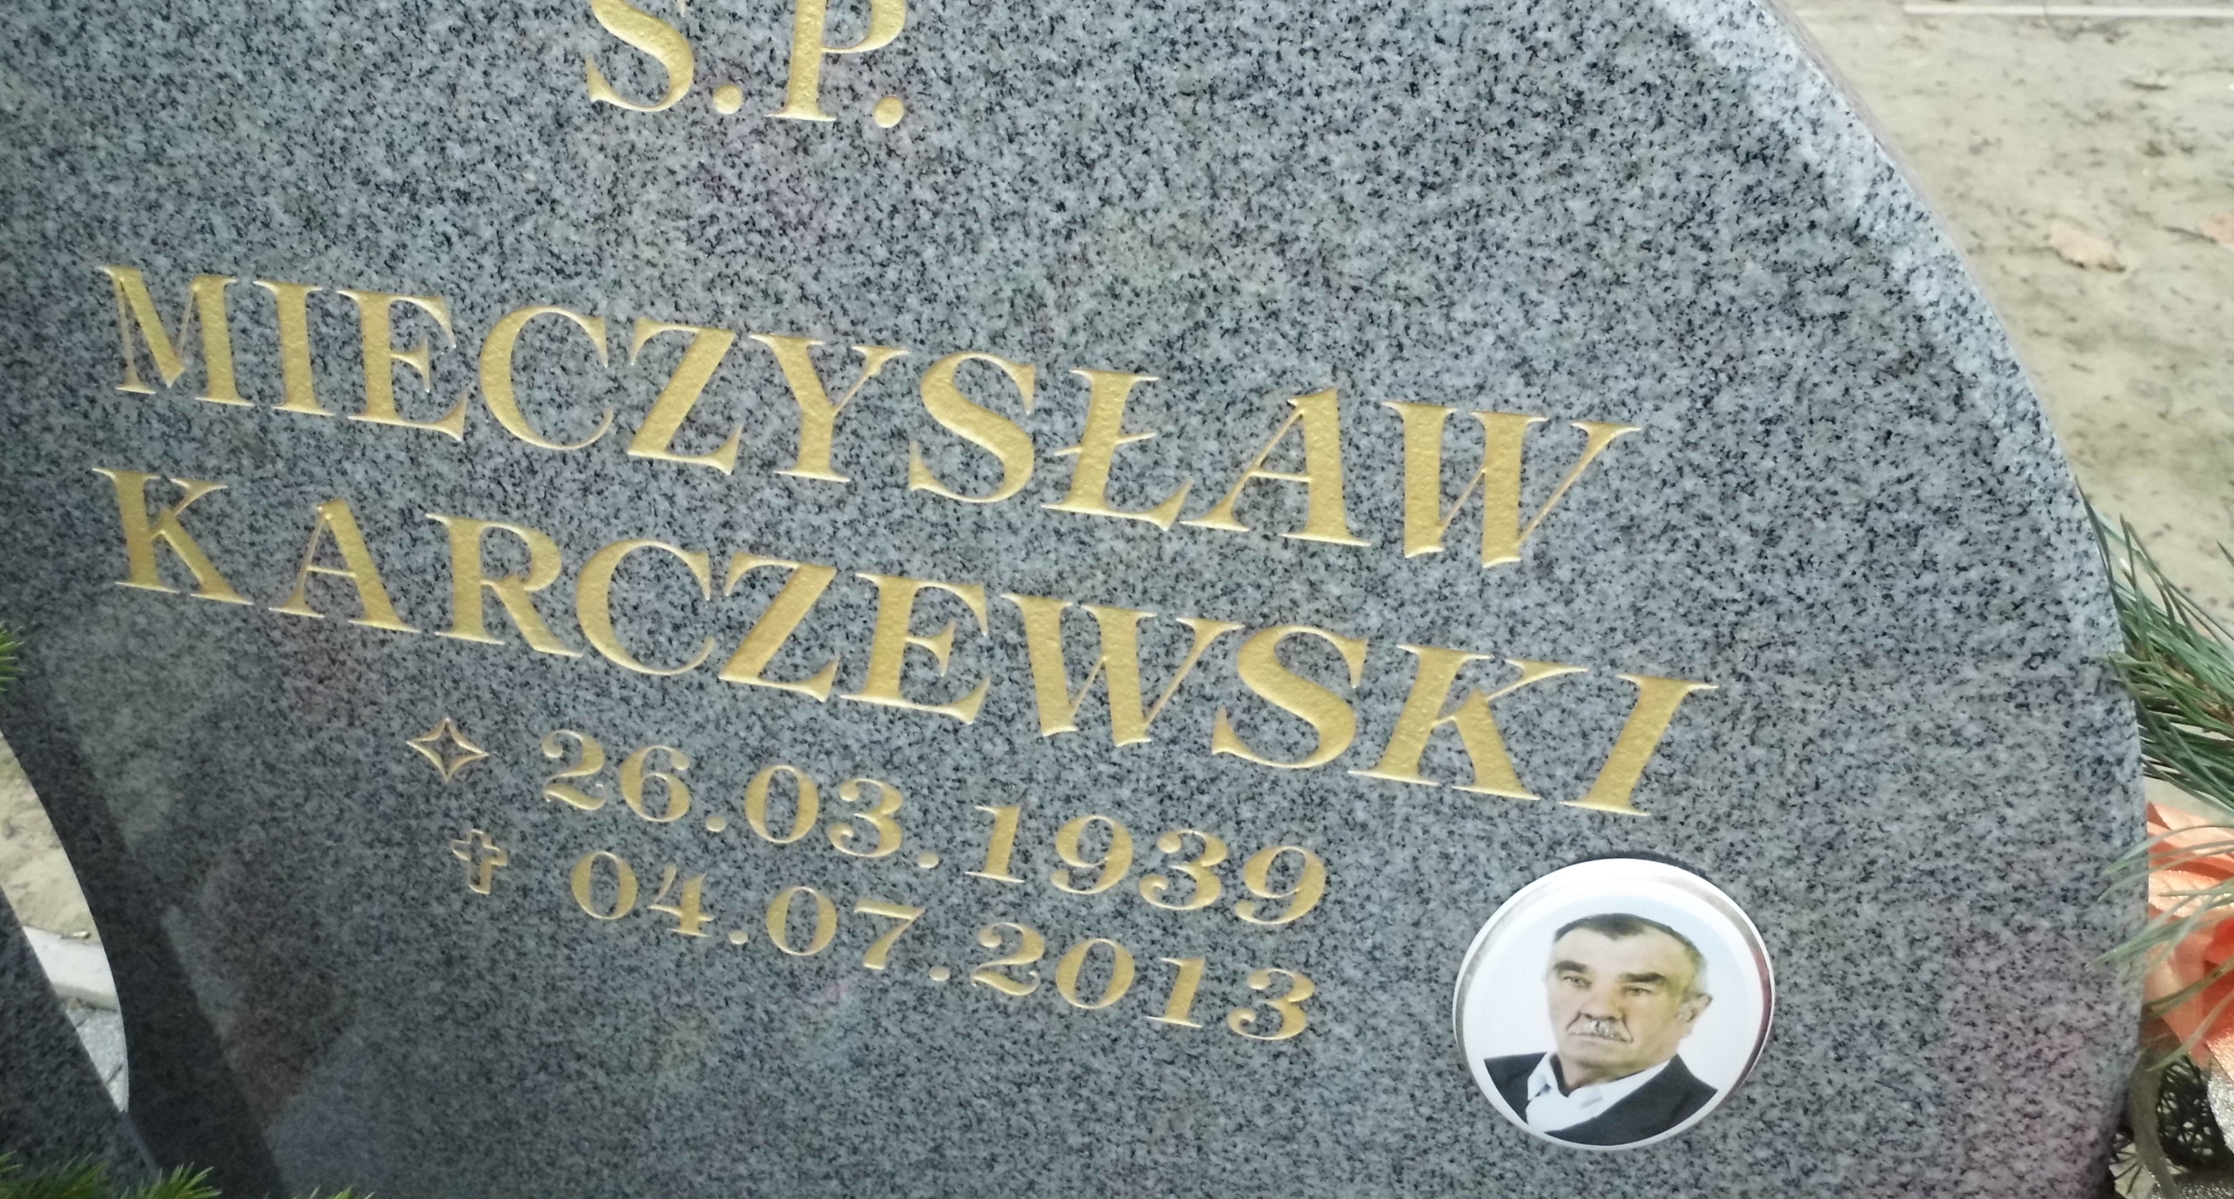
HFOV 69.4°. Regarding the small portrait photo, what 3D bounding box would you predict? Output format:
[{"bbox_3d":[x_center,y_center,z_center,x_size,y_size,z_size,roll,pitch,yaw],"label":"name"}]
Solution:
[{"bbox_3d":[0.177,0.149,0.582,0.109,0.149,0.012,8,33,11],"label":"small portrait photo"}]

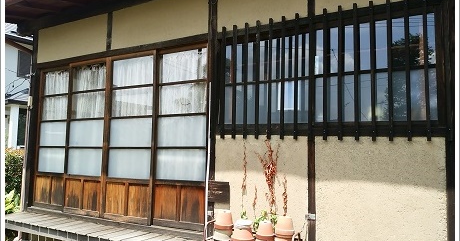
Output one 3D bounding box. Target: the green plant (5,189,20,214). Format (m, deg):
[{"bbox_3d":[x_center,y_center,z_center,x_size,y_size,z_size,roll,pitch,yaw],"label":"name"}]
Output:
[{"bbox_3d":[-3.153,1.244,4.950,0.500,0.500,0.500,-1,-5,28],"label":"green plant"}]

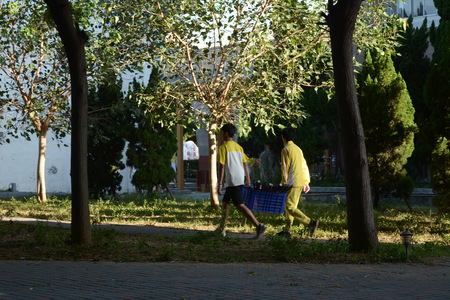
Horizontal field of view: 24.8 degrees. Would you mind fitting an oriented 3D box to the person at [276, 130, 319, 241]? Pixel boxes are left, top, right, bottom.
[{"bbox_3d":[1.061,0.476,15.000,0.600,1.600,0.480,1,1,41],"label":"person"}]

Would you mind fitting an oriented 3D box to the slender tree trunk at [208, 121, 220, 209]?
[{"bbox_3d":[-0.203,0.280,19.800,0.210,1.720,0.200,0,1,0],"label":"slender tree trunk"}]

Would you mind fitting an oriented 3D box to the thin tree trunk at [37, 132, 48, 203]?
[{"bbox_3d":[-3.882,0.351,21.800,0.220,1.550,0.210,0,1,0],"label":"thin tree trunk"}]

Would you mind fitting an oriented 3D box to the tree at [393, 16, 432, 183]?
[{"bbox_3d":[5.004,-1.301,27.500,1.250,4.550,1.250,0,1,0],"label":"tree"}]

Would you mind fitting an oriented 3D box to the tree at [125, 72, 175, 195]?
[{"bbox_3d":[-1.766,-0.439,24.300,1.250,3.000,1.200,0,1,0],"label":"tree"}]

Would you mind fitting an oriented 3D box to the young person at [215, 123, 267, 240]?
[{"bbox_3d":[0.224,0.448,14.800,0.620,1.640,0.500,1,1,42],"label":"young person"}]

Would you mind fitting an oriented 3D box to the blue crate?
[{"bbox_3d":[0.567,0.749,14.900,0.570,0.300,0.400,6,4,-21],"label":"blue crate"}]

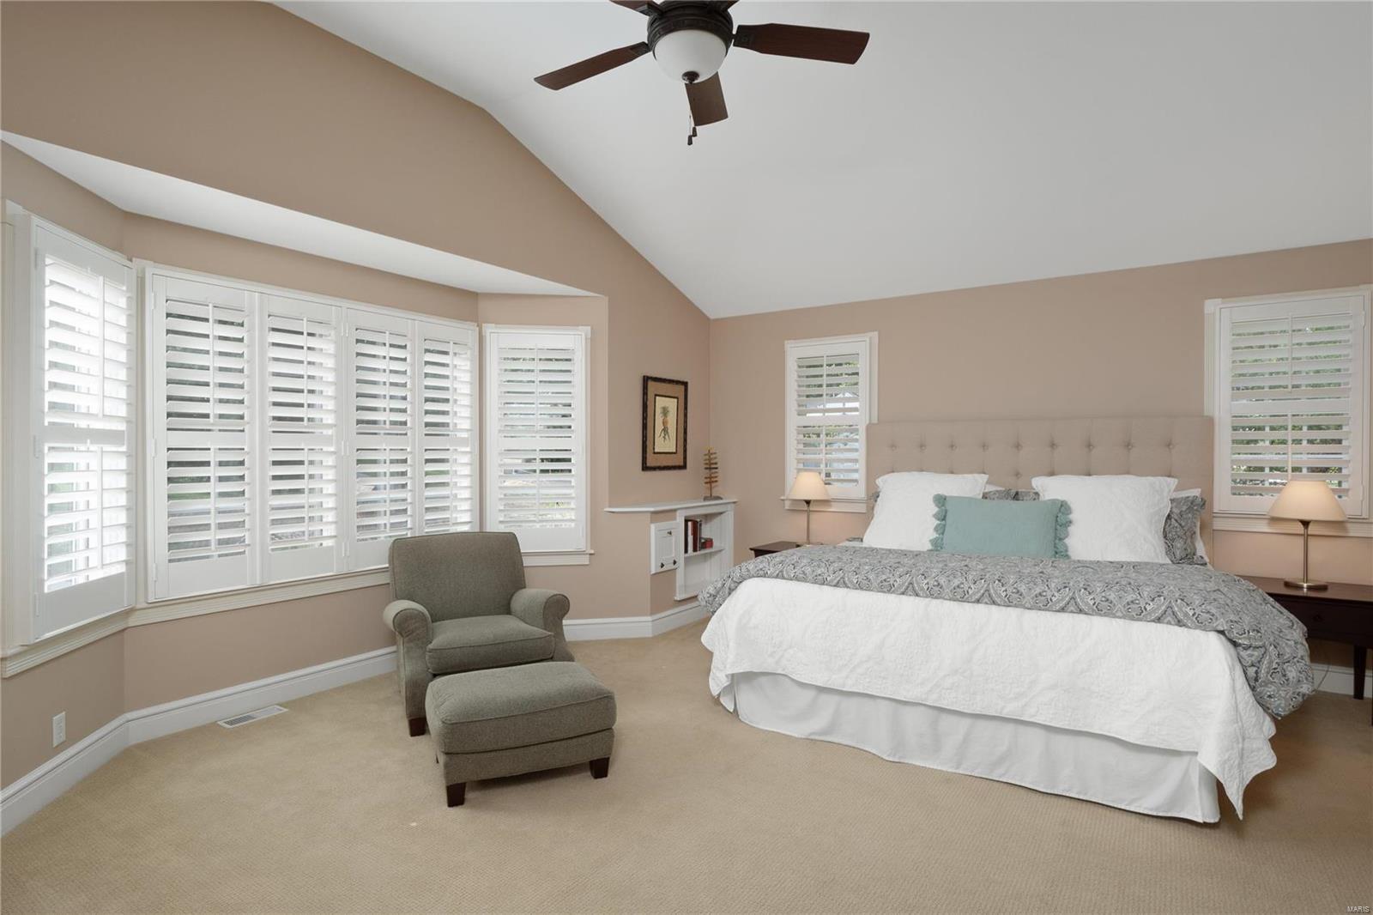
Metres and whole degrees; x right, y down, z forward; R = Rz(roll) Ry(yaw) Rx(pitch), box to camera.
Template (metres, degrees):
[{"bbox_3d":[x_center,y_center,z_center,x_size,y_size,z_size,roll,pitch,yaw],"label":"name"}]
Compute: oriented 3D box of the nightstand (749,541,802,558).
[{"bbox_3d":[0.879,0.966,5.067,0.620,0.600,0.490,0,1,33],"label":"nightstand"}]

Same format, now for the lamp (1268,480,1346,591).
[{"bbox_3d":[3.323,0.401,3.681,0.310,0.575,0.310,0,0,32],"label":"lamp"}]

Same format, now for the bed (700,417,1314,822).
[{"bbox_3d":[1.625,0.532,3.794,2.380,1.540,2.120,0,0,32],"label":"bed"}]

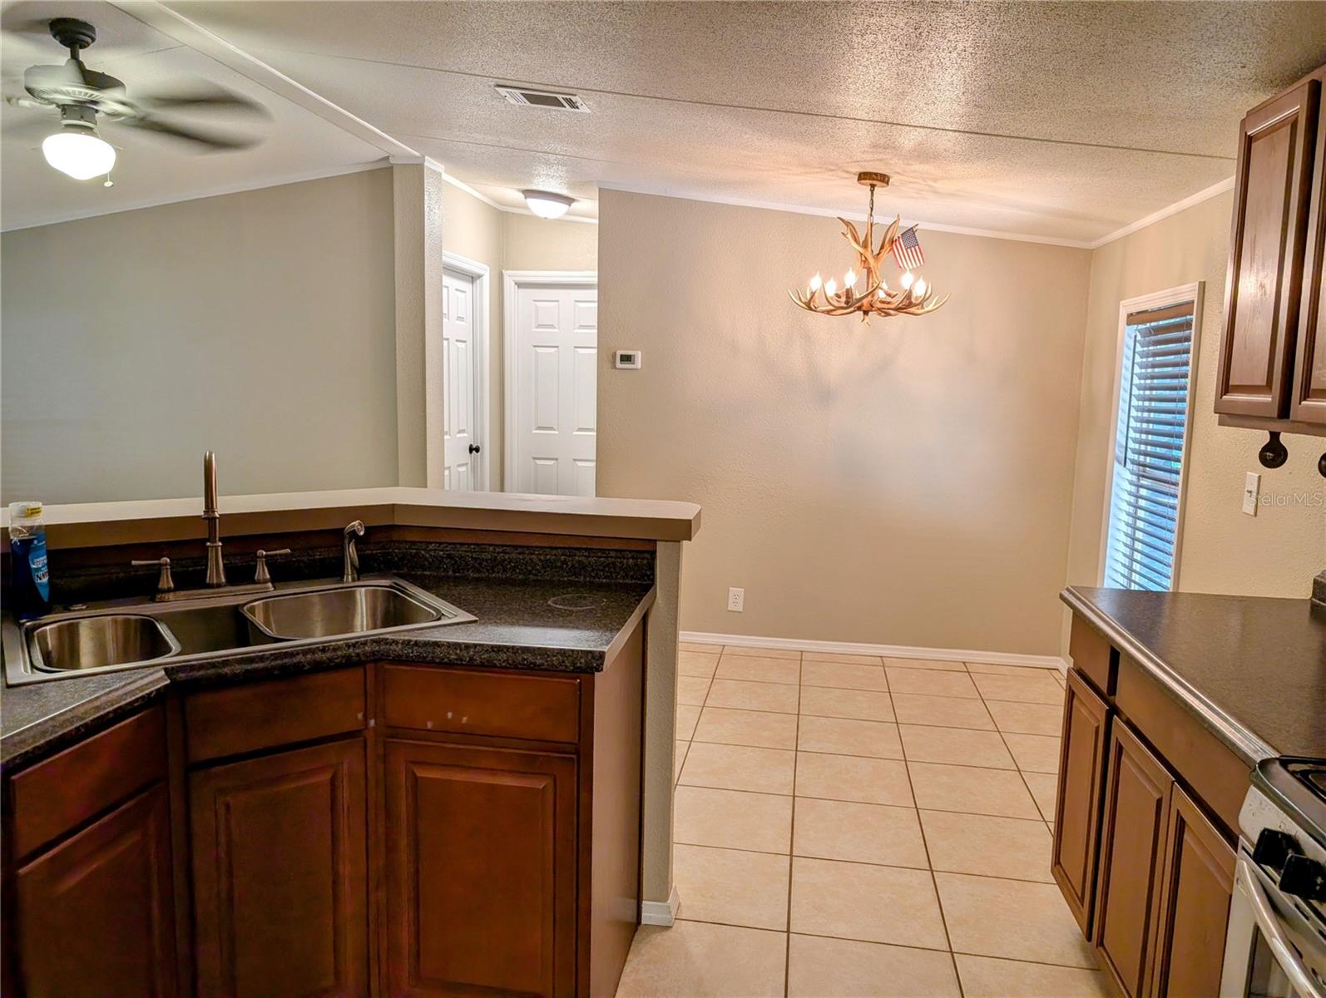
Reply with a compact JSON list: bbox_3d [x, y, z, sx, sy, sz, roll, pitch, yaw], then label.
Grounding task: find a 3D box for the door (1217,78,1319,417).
[{"bbox_3d":[1.378,-0.543,2.115,0.028,0.710,0.320,2,7,9],"label":"door"}]

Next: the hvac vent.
[{"bbox_3d":[-0.422,-1.429,3.285,0.302,0.014,0.200,10,8,8],"label":"hvac vent"}]

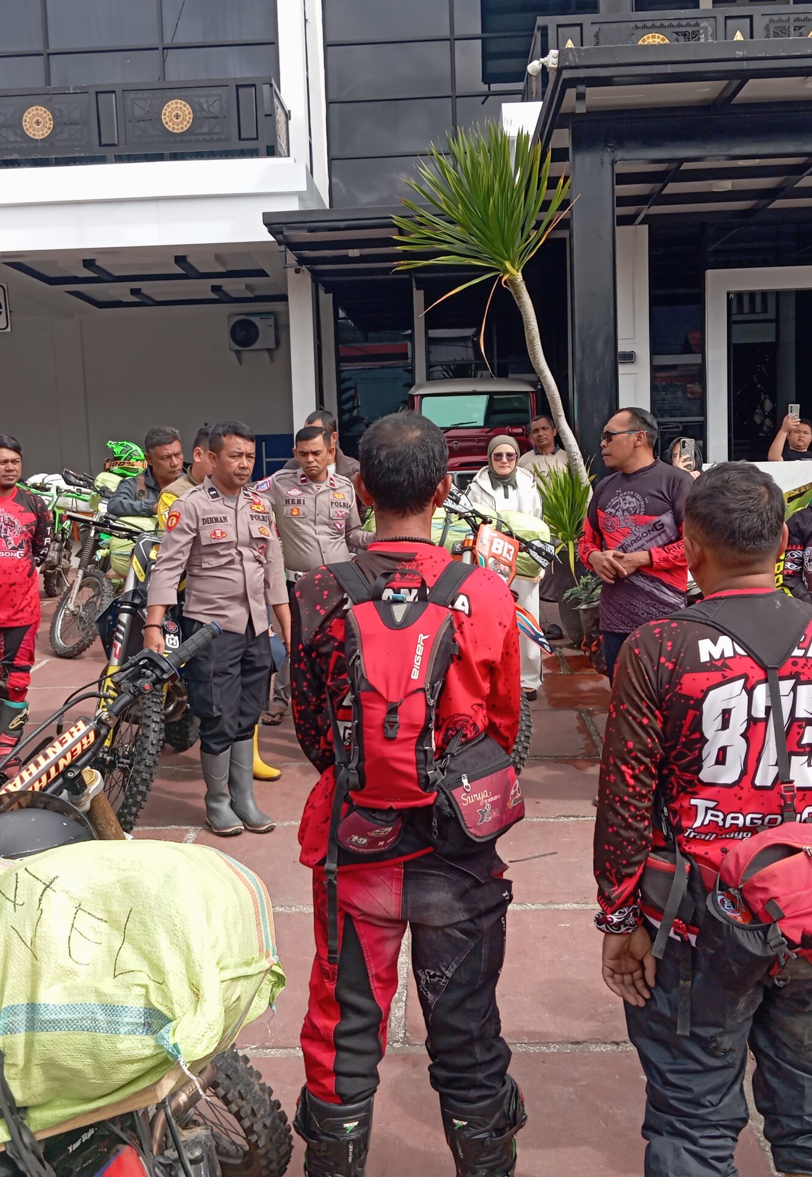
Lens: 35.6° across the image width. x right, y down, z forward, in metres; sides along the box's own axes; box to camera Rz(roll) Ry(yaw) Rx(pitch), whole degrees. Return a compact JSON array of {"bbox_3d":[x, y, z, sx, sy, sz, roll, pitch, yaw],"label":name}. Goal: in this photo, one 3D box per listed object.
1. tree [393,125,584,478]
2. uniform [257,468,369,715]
[{"bbox_3d":[0.612,-1.746,9.161,1.406,3.123,1.350,-2,5,2],"label":"tree"},{"bbox_3d":[-0.528,0.018,7.250,0.580,1.380,0.340,-2,6,-4],"label":"uniform"}]

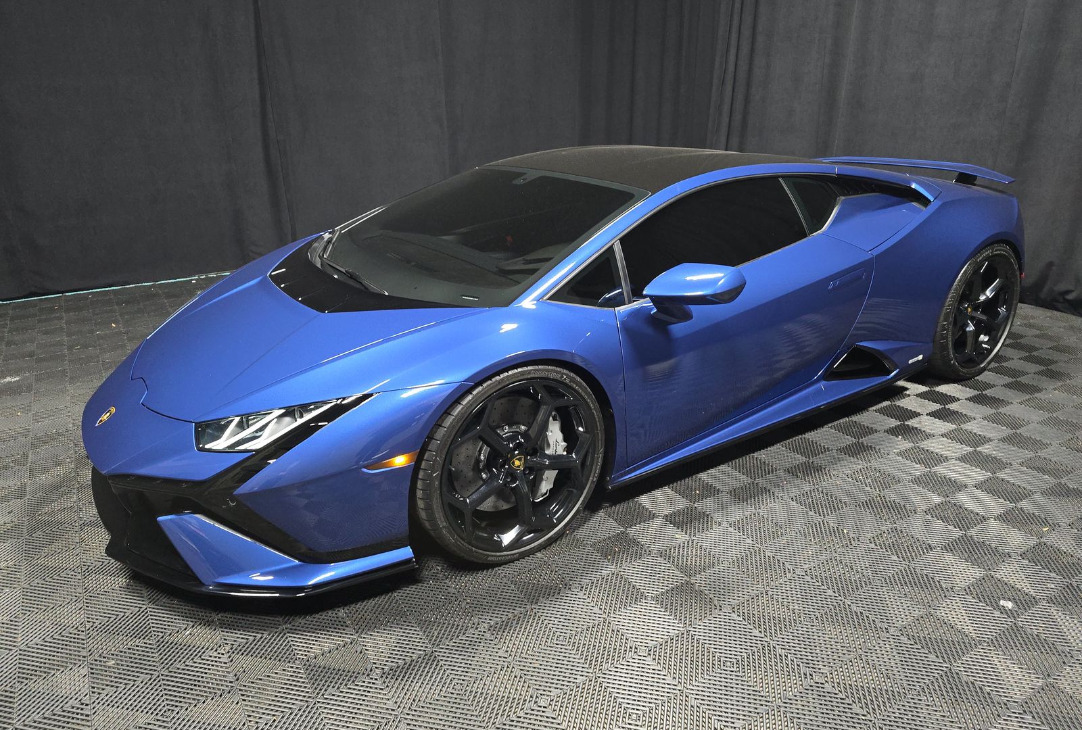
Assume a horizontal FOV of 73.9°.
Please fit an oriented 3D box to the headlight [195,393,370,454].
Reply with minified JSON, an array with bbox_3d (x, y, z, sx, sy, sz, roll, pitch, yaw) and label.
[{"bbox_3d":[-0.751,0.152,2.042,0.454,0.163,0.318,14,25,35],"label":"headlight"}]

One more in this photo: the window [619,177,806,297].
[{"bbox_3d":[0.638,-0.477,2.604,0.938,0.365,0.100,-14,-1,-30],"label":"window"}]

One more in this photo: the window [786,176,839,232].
[{"bbox_3d":[1.131,-0.658,2.917,0.276,0.242,0.080,-14,-1,-30],"label":"window"}]

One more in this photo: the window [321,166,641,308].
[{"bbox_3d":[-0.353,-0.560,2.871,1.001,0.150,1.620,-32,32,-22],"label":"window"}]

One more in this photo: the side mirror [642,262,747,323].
[{"bbox_3d":[0.466,-0.221,2.289,0.260,0.205,0.235,-14,24,-30],"label":"side mirror"}]

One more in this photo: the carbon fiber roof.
[{"bbox_3d":[0.451,-0.941,3.286,1.060,0.135,1.220,-14,24,-30],"label":"carbon fiber roof"}]

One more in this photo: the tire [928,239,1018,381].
[{"bbox_3d":[2.081,-0.291,3.609,0.690,0.690,0.305,-14,24,-30],"label":"tire"}]

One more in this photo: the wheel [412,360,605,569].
[{"bbox_3d":[-0.112,0.271,2.280,0.650,0.650,0.245,-15,24,-32],"label":"wheel"}]

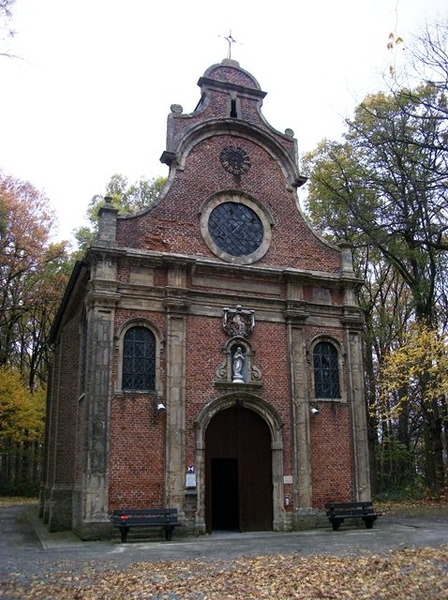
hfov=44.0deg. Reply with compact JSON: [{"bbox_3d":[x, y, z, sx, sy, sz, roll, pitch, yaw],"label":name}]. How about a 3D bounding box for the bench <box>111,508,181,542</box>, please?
[{"bbox_3d":[-1.870,5.449,13.389,1.628,0.683,0.520,6,-17,-20],"label":"bench"}]

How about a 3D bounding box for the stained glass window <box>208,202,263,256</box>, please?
[{"bbox_3d":[0.394,-2.182,17.091,1.841,1.787,0.200,6,-17,-20],"label":"stained glass window"}]

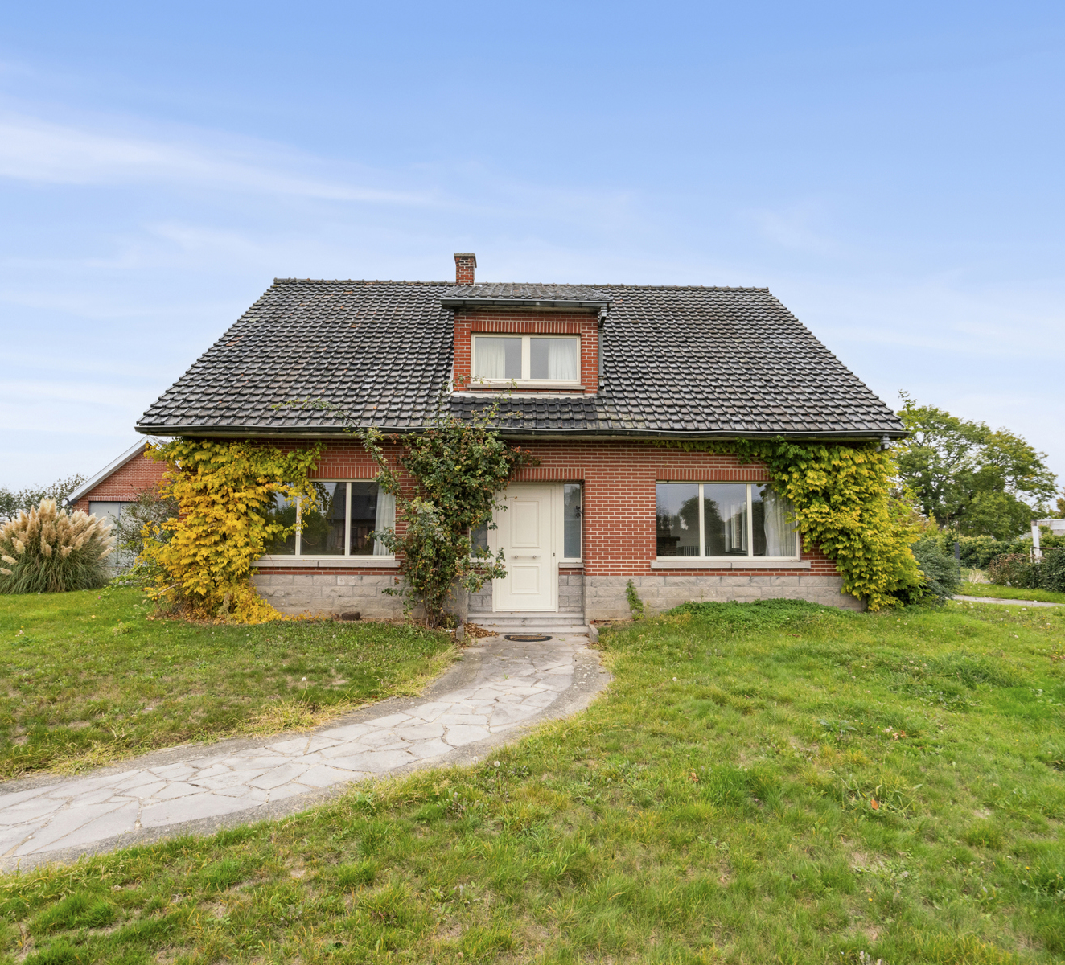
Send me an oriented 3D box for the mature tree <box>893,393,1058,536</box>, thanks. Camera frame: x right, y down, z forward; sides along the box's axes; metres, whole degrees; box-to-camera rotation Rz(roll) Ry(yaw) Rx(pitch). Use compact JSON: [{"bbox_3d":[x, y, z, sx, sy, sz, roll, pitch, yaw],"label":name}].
[{"bbox_3d":[24.778,-0.117,37.700,9.160,9.390,9.160,0,-5,-2],"label":"mature tree"}]

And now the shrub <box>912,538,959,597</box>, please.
[{"bbox_3d":[8.567,1.827,13.882,1.170,1.280,1.170,0,-5,-2],"label":"shrub"}]

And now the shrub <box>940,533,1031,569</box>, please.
[{"bbox_3d":[17.779,2.693,25.259,3.500,1.430,1.800,0,-5,-2],"label":"shrub"}]

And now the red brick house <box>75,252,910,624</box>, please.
[{"bbox_3d":[-0.226,-1.472,15.666,12.350,8.400,10.650,0,-5,-2],"label":"red brick house"}]

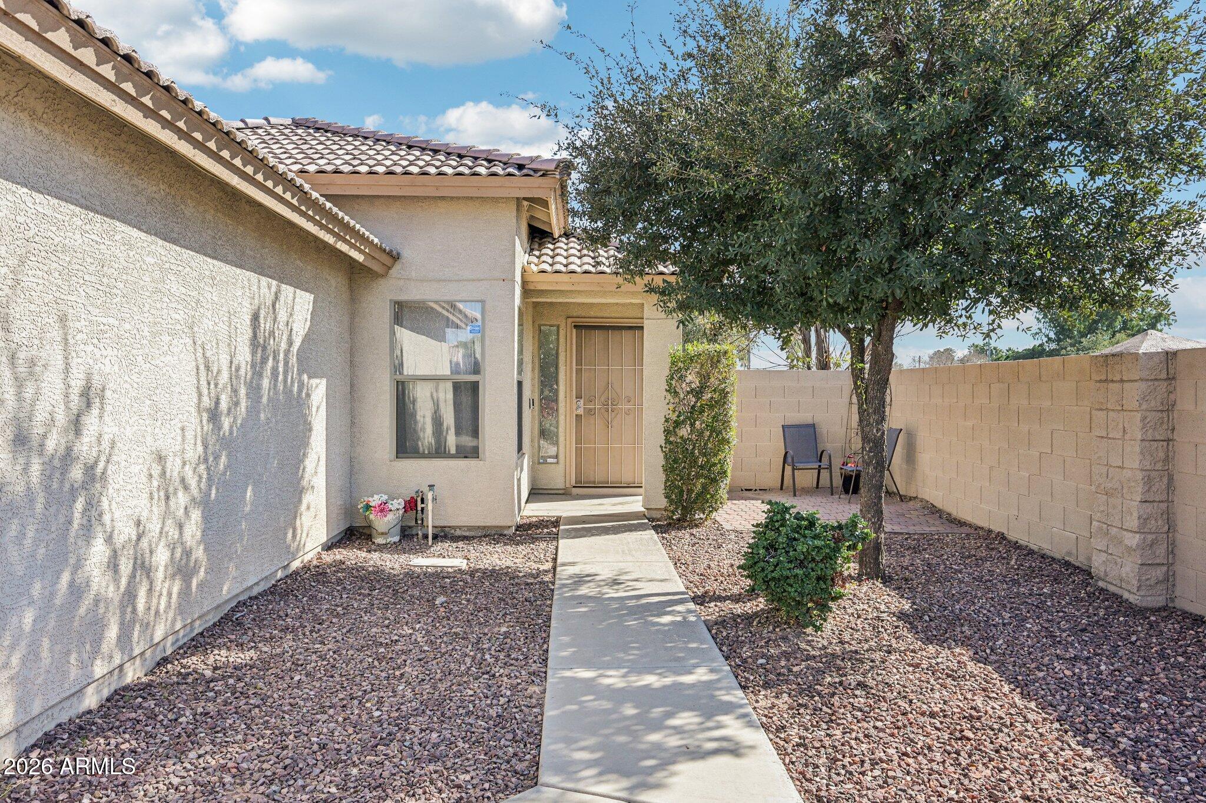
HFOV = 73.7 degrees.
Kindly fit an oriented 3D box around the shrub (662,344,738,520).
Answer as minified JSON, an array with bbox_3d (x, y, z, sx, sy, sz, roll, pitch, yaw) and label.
[{"bbox_3d":[1.040,0.325,8.630,0.790,1.890,0.740,0,1,0],"label":"shrub"}]

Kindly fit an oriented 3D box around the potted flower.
[{"bbox_3d":[-2.040,1.080,7.460,0.460,0.450,0.410,0,1,0],"label":"potted flower"}]

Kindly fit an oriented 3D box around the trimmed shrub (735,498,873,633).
[{"bbox_3d":[1.285,1.000,5.100,0.840,0.750,0.750,0,1,0],"label":"trimmed shrub"}]

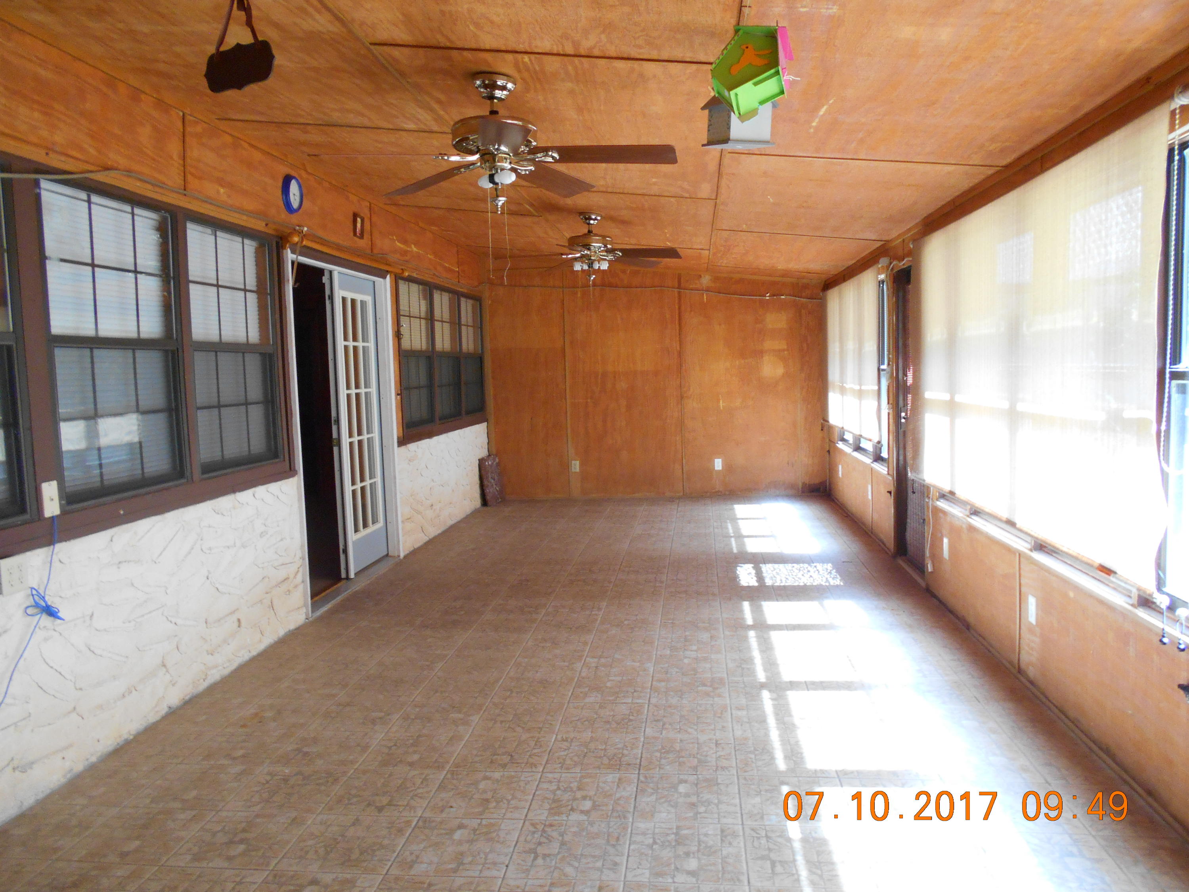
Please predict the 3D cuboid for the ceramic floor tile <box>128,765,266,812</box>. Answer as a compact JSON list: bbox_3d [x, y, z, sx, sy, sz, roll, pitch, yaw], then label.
[{"bbox_3d":[-1.363,1.175,3.067,0.330,0.010,0.322,-1,5,6],"label":"ceramic floor tile"}]

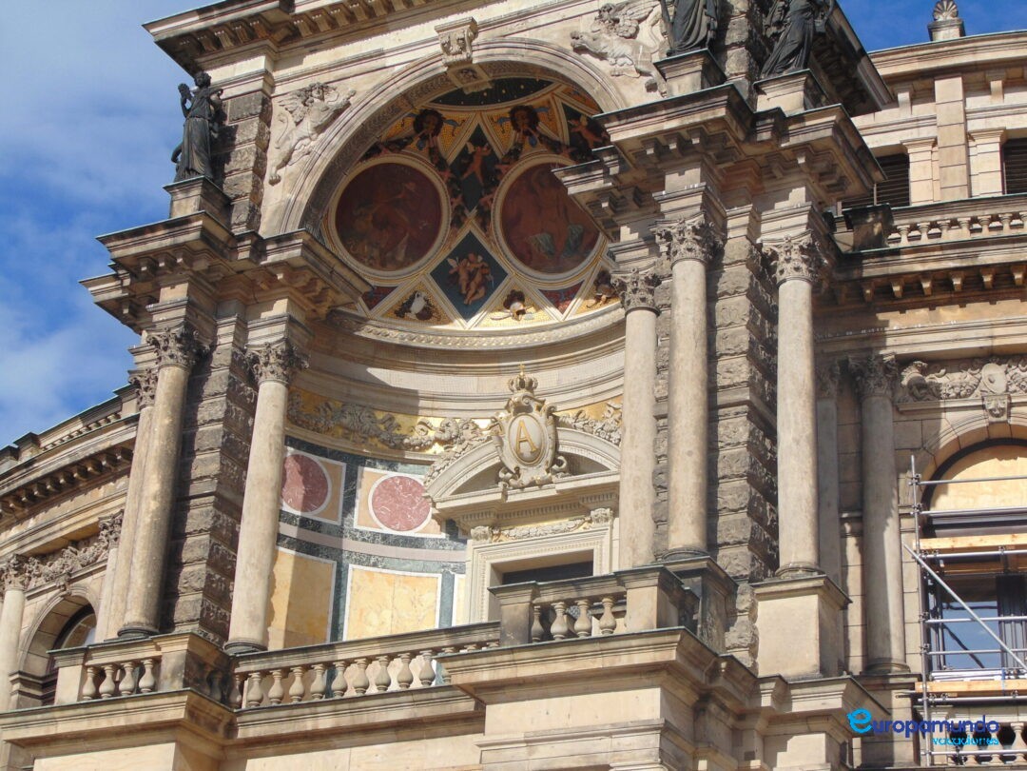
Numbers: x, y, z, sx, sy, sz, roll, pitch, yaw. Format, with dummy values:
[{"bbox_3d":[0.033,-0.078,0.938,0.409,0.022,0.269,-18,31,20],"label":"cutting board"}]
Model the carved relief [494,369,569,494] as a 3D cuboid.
[{"bbox_3d":[0.247,0.710,33.598,1.300,1.891,0.520,-10,-28,25],"label":"carved relief"}]

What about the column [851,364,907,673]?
[{"bbox_3d":[5.186,1.774,29.749,0.680,4.781,0.680,-10,-28,25],"label":"column"}]

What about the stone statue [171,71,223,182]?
[{"bbox_3d":[-5.093,-4.167,34.386,0.800,2.295,0.640,-10,-28,25],"label":"stone statue"}]

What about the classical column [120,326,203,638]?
[{"bbox_3d":[-5.017,1.452,29.671,0.724,4.813,0.724,-10,-29,25],"label":"classical column"}]

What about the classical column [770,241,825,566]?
[{"bbox_3d":[3.559,0.337,26.537,0.724,4.813,0.724,-10,-29,25],"label":"classical column"}]

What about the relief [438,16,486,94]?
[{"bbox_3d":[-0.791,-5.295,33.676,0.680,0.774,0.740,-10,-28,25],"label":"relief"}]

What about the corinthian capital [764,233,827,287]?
[{"bbox_3d":[3.925,-1.673,29.509,0.710,0.582,0.710,-10,-28,25],"label":"corinthian capital"}]

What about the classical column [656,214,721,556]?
[{"bbox_3d":[2.183,0.149,26.293,0.724,4.813,0.724,2,-26,1],"label":"classical column"}]

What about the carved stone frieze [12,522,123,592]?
[{"bbox_3d":[-8.190,3.296,38.761,0.301,0.583,3.196,24,-33,-37],"label":"carved stone frieze"}]

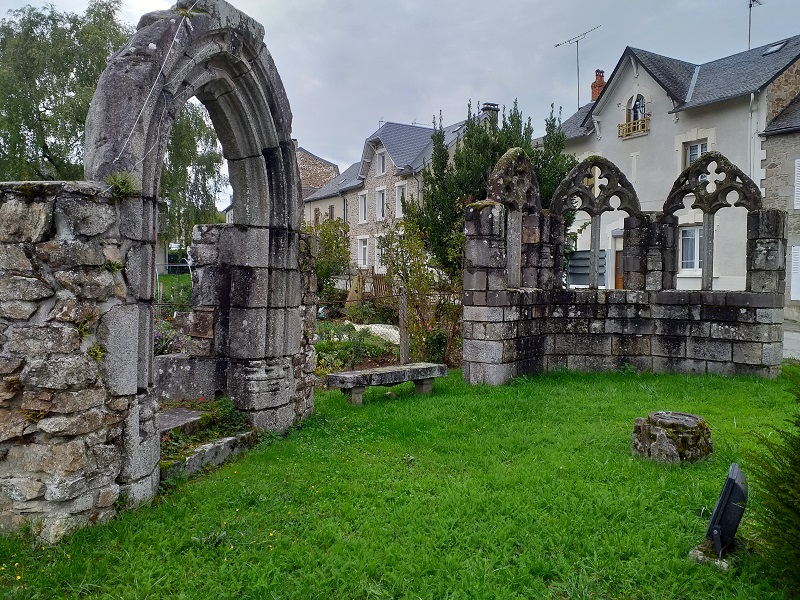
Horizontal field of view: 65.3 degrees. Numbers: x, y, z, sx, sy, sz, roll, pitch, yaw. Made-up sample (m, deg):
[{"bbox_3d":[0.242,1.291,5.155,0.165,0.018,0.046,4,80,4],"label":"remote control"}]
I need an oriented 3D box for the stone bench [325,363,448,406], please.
[{"bbox_3d":[-0.132,1.126,8.331,1.711,0.405,0.393,-2,2,-41],"label":"stone bench"}]

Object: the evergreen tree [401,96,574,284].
[{"bbox_3d":[2.000,-1.656,13.853,3.750,5.600,3.200,0,2,8],"label":"evergreen tree"}]

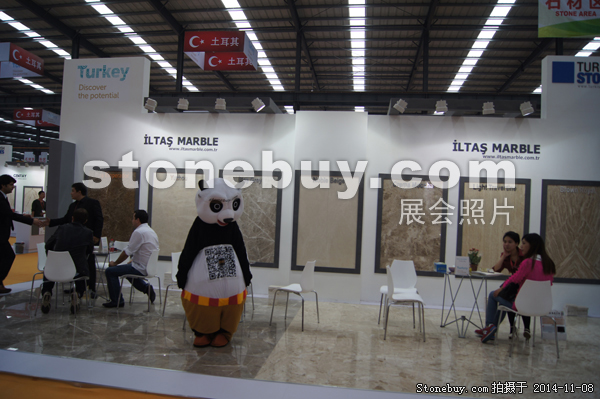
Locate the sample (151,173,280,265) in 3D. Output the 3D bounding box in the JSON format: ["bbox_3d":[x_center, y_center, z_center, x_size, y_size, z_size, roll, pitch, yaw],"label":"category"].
[{"bbox_3d":[-1.401,0.270,7.215,2.120,1.470,0.050,2,-1,7],"label":"sample"}]

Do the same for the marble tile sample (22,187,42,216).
[{"bbox_3d":[-11.924,0.236,20.134,1.080,1.600,0.060,2,-1,6],"label":"marble tile sample"}]

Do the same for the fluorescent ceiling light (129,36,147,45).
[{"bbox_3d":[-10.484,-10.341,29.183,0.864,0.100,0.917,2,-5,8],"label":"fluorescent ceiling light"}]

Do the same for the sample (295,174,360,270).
[{"bbox_3d":[0.408,0.335,6.739,0.985,1.470,0.050,2,-1,7],"label":"sample"}]

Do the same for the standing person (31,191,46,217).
[{"bbox_3d":[-7.558,0.571,13.026,0.320,1.660,0.500,2,-1,43],"label":"standing person"}]

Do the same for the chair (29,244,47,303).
[{"bbox_3d":[-3.304,0.986,6.133,0.490,0.790,0.500,3,-1,-2],"label":"chair"}]

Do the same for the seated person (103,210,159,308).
[{"bbox_3d":[-2.296,0.836,6.192,0.750,1.280,0.510,2,-1,2],"label":"seated person"}]

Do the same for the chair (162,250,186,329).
[{"bbox_3d":[-1.419,1.081,5.673,0.490,0.790,0.480,2,0,10],"label":"chair"}]

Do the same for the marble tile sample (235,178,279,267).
[{"bbox_3d":[-0.821,0.292,7.147,0.985,1.470,0.050,2,-1,7],"label":"marble tile sample"}]

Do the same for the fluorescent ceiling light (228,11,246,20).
[{"bbox_3d":[-3.779,-11.125,27.183,0.960,0.080,1.380,2,-5,8],"label":"fluorescent ceiling light"}]

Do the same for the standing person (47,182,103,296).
[{"bbox_3d":[-3.365,0.587,6.748,0.720,1.690,0.580,3,-1,-28],"label":"standing person"}]

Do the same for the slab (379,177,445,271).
[{"bbox_3d":[1.697,0.388,6.853,0.985,1.470,0.050,2,-1,7],"label":"slab"}]

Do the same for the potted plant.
[{"bbox_3d":[2.188,0.751,5.600,0.160,0.275,0.160,3,-1,0],"label":"potted plant"}]

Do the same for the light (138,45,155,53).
[{"bbox_3d":[-11.226,-11.043,32.881,0.960,0.080,1.380,2,-5,8],"label":"light"}]

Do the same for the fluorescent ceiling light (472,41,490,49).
[{"bbox_3d":[11.807,-10.083,29.248,0.960,0.080,1.380,2,-5,8],"label":"fluorescent ceiling light"}]

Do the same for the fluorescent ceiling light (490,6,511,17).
[{"bbox_3d":[10.604,-9.912,23.743,0.880,0.080,1.300,2,-1,9],"label":"fluorescent ceiling light"}]

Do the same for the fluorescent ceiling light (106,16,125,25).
[{"bbox_3d":[-11.786,-11.434,28.720,0.960,0.080,1.380,2,-5,8],"label":"fluorescent ceiling light"}]

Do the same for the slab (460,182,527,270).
[{"bbox_3d":[2.888,0.434,6.714,0.985,1.470,0.050,2,-1,7],"label":"slab"}]

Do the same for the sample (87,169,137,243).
[{"bbox_3d":[-3.162,0.202,7.421,0.985,1.470,0.050,2,-1,7],"label":"sample"}]

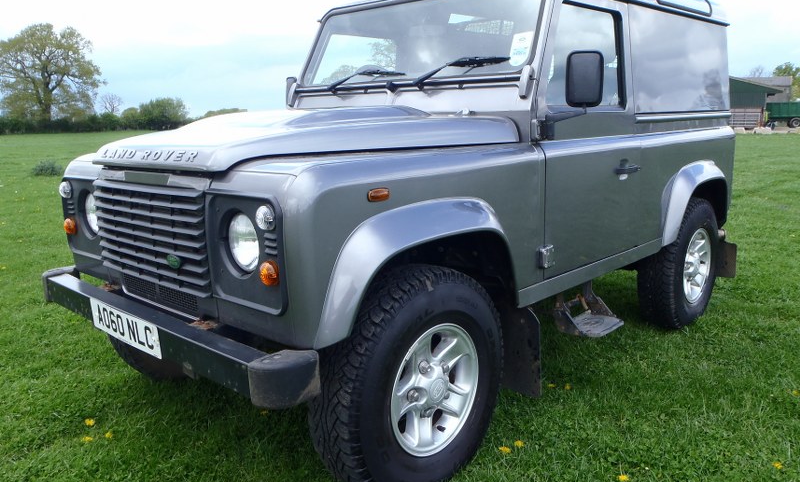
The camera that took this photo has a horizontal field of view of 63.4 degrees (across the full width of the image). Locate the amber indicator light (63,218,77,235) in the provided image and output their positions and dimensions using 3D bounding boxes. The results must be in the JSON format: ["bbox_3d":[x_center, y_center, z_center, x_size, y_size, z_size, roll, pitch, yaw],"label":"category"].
[{"bbox_3d":[-1.381,-0.068,2.718,0.073,0.073,0.045,9,14,43],"label":"amber indicator light"}]

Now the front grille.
[{"bbox_3d":[-0.855,0.005,2.247,0.810,0.390,0.080,9,14,43],"label":"front grille"}]

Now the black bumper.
[{"bbox_3d":[-0.876,0.278,2.268,1.720,0.120,0.190,9,14,43],"label":"black bumper"}]

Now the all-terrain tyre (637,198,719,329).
[{"bbox_3d":[1.691,0.134,3.884,0.240,0.785,0.785,9,15,43],"label":"all-terrain tyre"}]

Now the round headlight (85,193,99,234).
[{"bbox_3d":[-1.226,-0.124,2.644,0.178,0.178,0.080,9,15,43],"label":"round headlight"}]

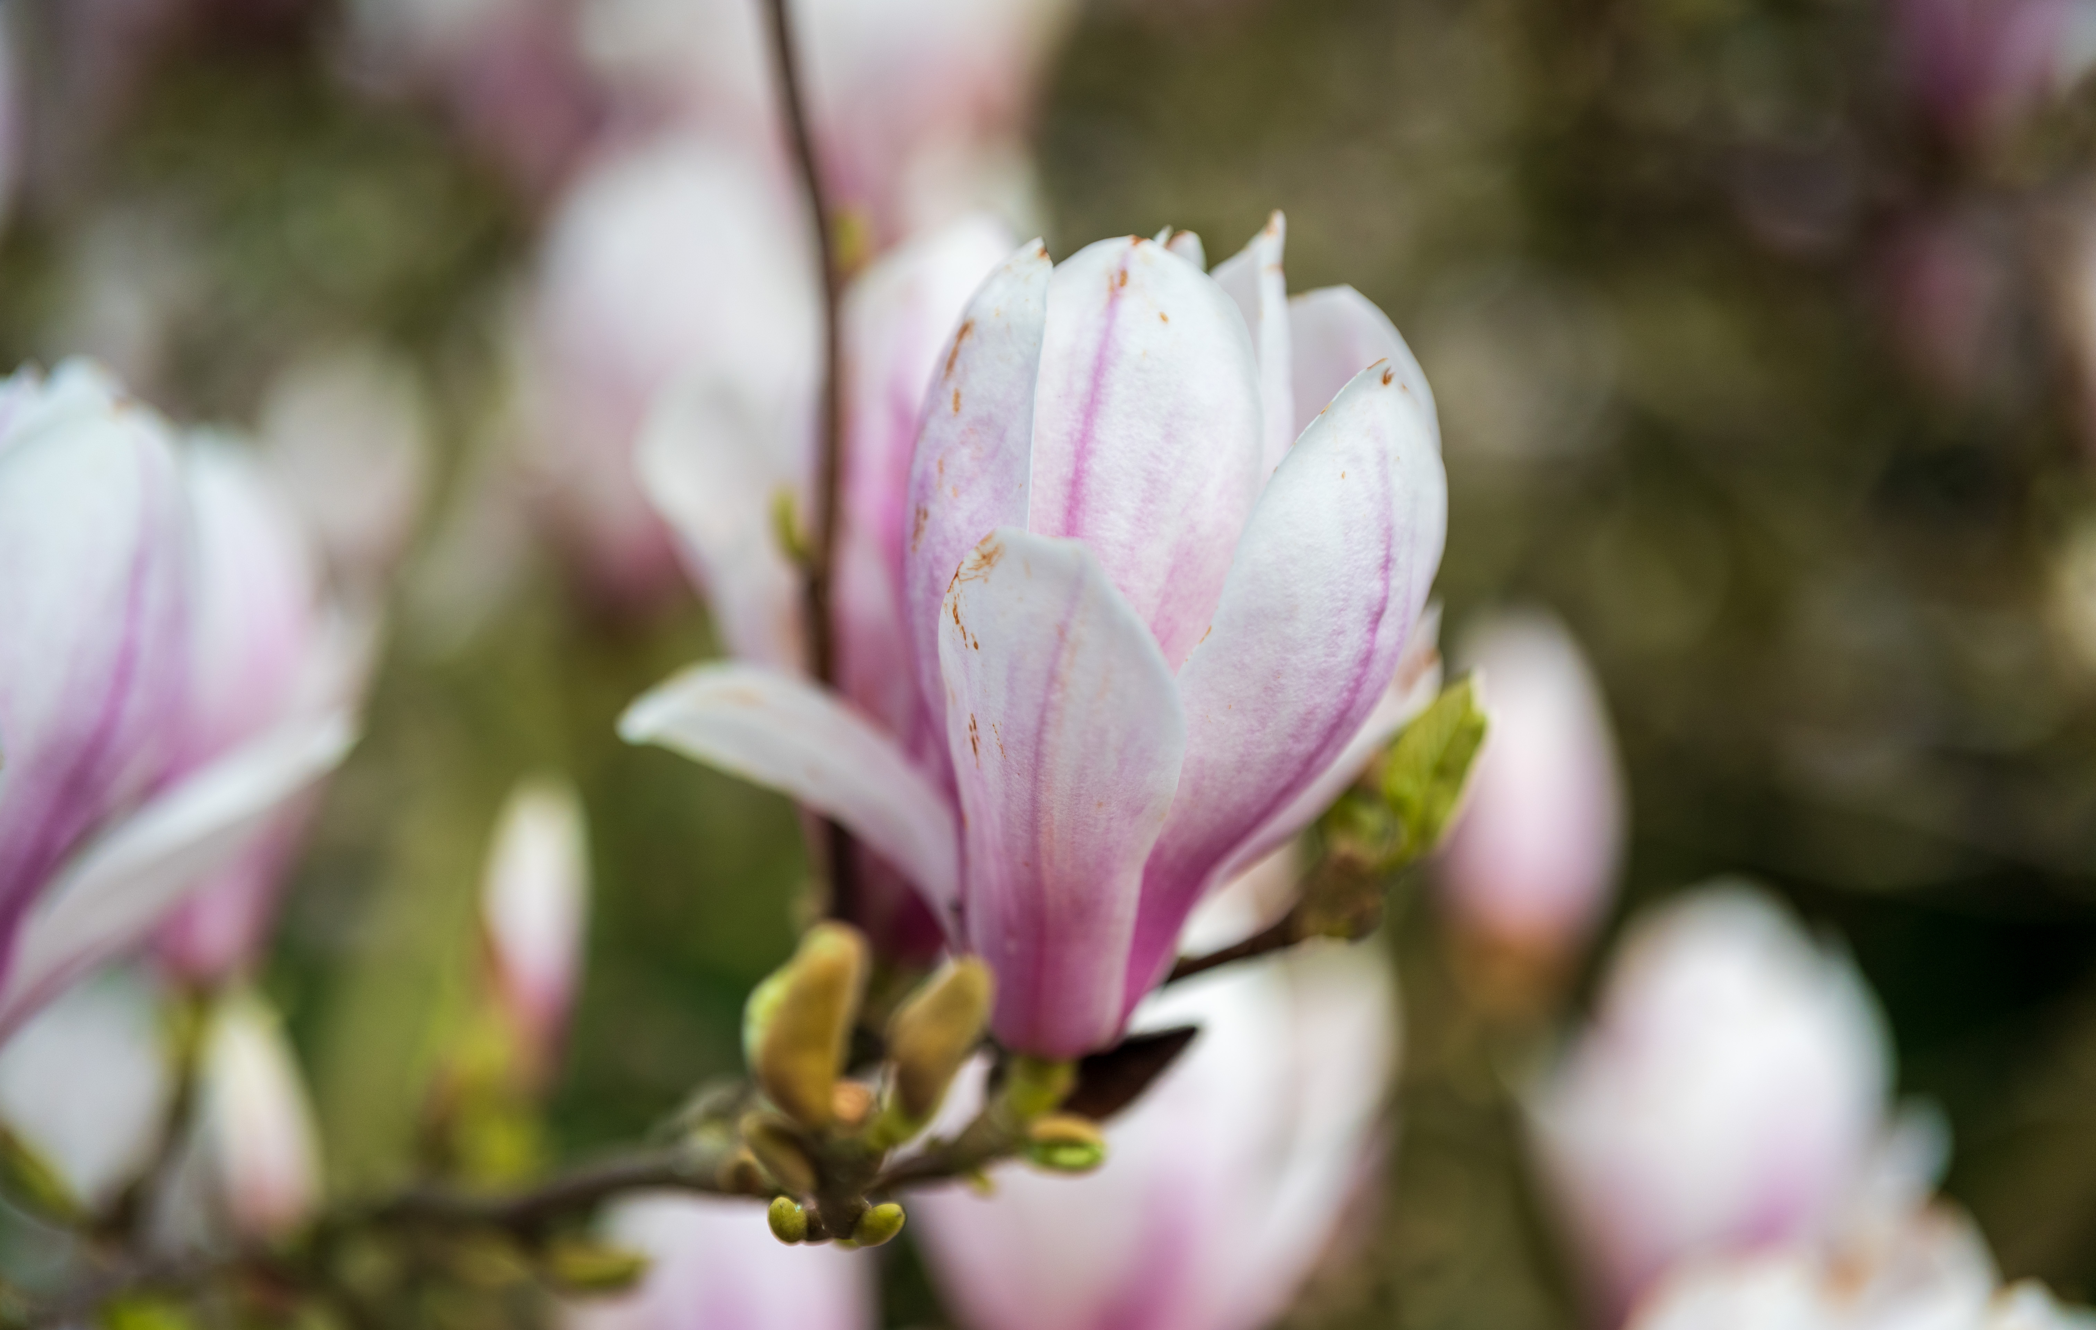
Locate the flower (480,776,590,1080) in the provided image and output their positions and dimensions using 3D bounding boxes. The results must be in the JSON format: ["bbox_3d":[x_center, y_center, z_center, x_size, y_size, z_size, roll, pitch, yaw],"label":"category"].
[{"bbox_3d":[-0.082,0.042,0.510,0.015,0.046,0.015,0,6,0],"label":"flower"}]

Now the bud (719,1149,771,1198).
[{"bbox_3d":[-0.040,0.067,0.424,0.005,0.008,0.005,-43,6,0],"label":"bud"}]

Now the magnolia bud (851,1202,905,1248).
[{"bbox_3d":[-0.022,0.071,0.405,0.007,0.005,0.005,-40,0,14],"label":"magnolia bud"}]

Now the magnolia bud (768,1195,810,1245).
[{"bbox_3d":[-0.033,0.070,0.405,0.005,0.006,0.005,-28,15,0],"label":"magnolia bud"}]

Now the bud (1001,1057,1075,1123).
[{"bbox_3d":[-0.001,0.056,0.420,0.009,0.009,0.009,15,6,0],"label":"bud"}]

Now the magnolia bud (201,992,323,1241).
[{"bbox_3d":[-0.123,0.070,0.500,0.015,0.037,0.015,-13,3,0],"label":"magnolia bud"}]

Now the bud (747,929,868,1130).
[{"bbox_3d":[-0.031,0.047,0.418,0.013,0.026,0.012,8,5,0],"label":"bud"}]

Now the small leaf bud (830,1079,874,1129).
[{"bbox_3d":[-0.025,0.057,0.415,0.006,0.006,0.006,6,17,0],"label":"small leaf bud"}]

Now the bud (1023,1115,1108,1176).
[{"bbox_3d":[0.002,0.062,0.412,0.011,0.007,0.007,-3,0,24],"label":"bud"}]

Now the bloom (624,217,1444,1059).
[{"bbox_3d":[-0.002,-0.004,0.432,0.109,0.110,0.095,4,3,0],"label":"bloom"}]

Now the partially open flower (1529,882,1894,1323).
[{"bbox_3d":[0.128,0.085,0.620,0.063,0.086,0.063,16,6,0],"label":"partially open flower"}]

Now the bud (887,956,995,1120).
[{"bbox_3d":[-0.014,0.049,0.418,0.009,0.022,0.009,24,5,0],"label":"bud"}]

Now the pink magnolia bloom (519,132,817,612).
[{"bbox_3d":[-0.082,-0.064,0.700,0.065,0.100,0.065,6,3,0],"label":"pink magnolia bloom"}]

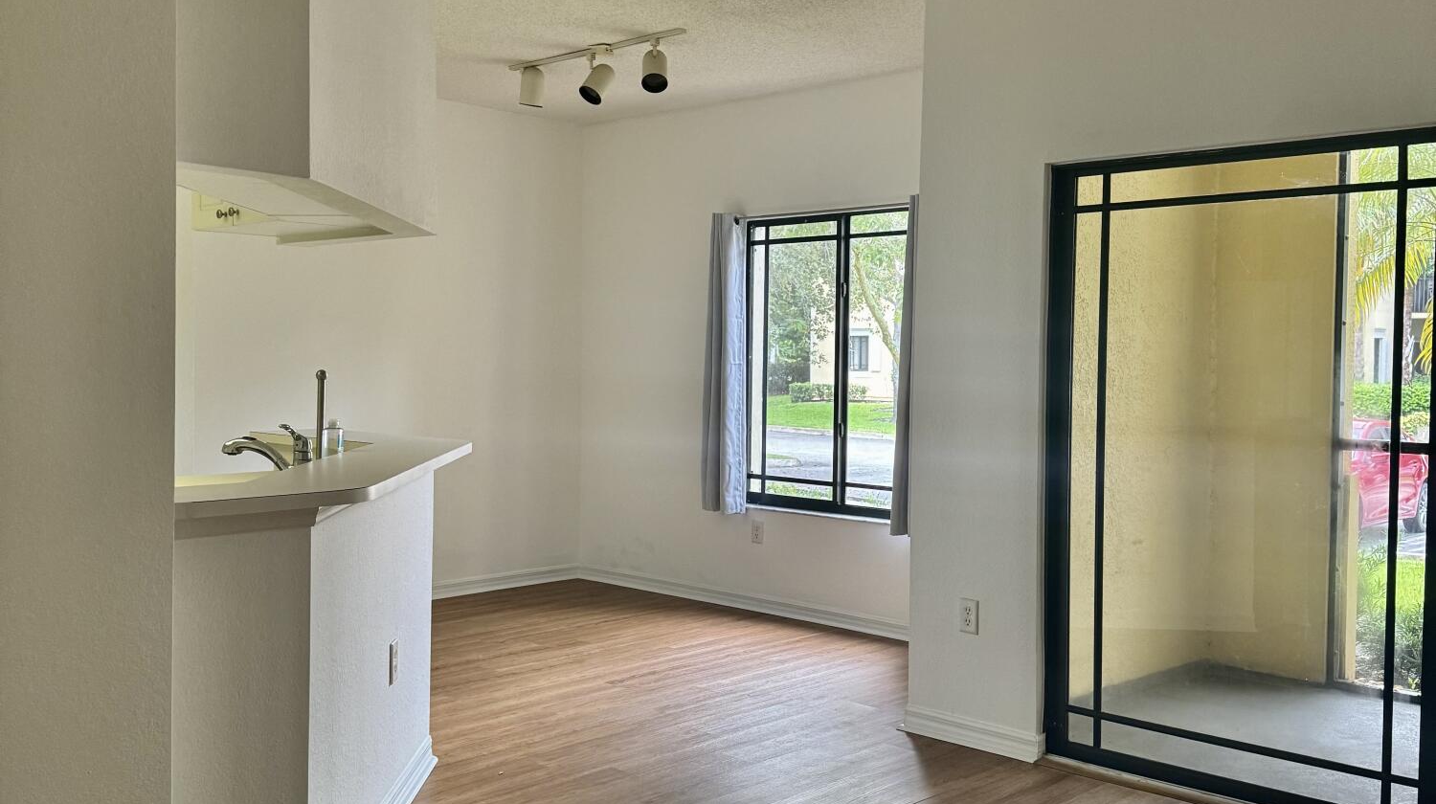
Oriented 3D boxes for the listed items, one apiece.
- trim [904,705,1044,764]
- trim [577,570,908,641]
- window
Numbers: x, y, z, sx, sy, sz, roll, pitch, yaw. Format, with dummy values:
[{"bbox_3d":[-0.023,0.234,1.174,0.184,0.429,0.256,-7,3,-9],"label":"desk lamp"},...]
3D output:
[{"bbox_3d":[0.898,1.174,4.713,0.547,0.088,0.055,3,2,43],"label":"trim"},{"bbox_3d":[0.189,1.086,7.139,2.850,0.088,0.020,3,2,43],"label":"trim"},{"bbox_3d":[0.615,-0.189,6.838,1.220,1.542,0.090,3,2,43],"label":"window"}]

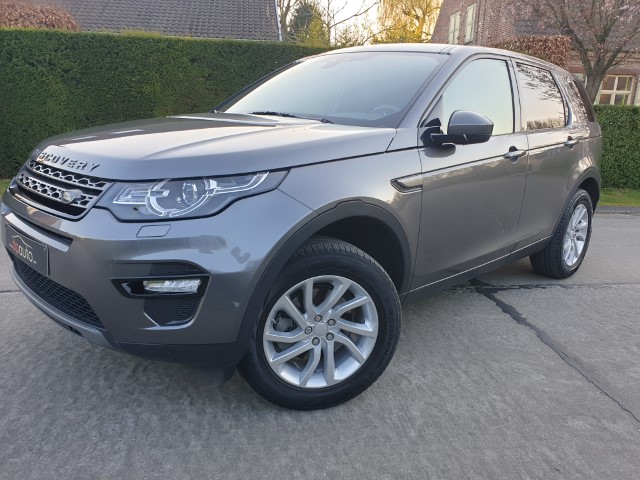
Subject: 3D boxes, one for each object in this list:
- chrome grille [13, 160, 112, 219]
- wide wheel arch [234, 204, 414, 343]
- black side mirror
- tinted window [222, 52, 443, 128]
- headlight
[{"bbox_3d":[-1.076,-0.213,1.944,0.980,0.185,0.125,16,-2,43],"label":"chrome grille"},{"bbox_3d":[0.047,0.070,1.909,0.950,0.480,0.160,-12,20,-43],"label":"wide wheel arch"},{"bbox_3d":[0.643,-0.513,2.192,0.260,0.165,0.240,-12,20,-43],"label":"black side mirror"},{"bbox_3d":[0.017,-0.919,2.850,1.500,0.150,0.820,16,54,43],"label":"tinted window"},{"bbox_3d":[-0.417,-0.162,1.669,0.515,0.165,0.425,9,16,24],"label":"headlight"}]

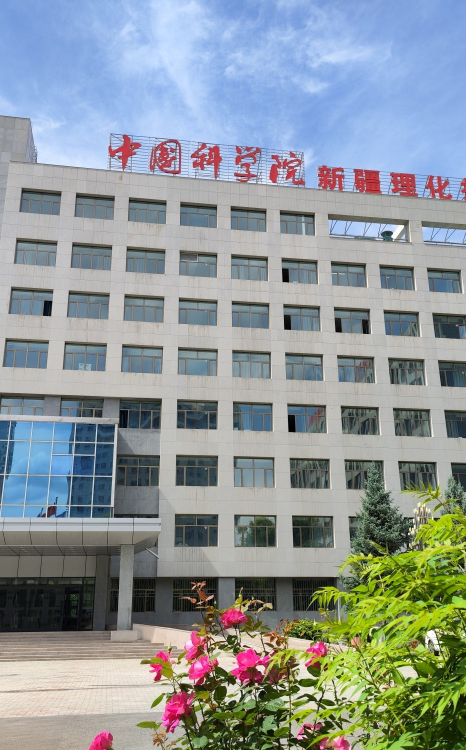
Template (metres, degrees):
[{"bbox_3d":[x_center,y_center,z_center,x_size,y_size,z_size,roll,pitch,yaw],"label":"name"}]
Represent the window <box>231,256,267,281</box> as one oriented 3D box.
[{"bbox_3d":[1.152,-7.312,48.318,2.600,1.900,0.200,3,-20,-9],"label":"window"}]

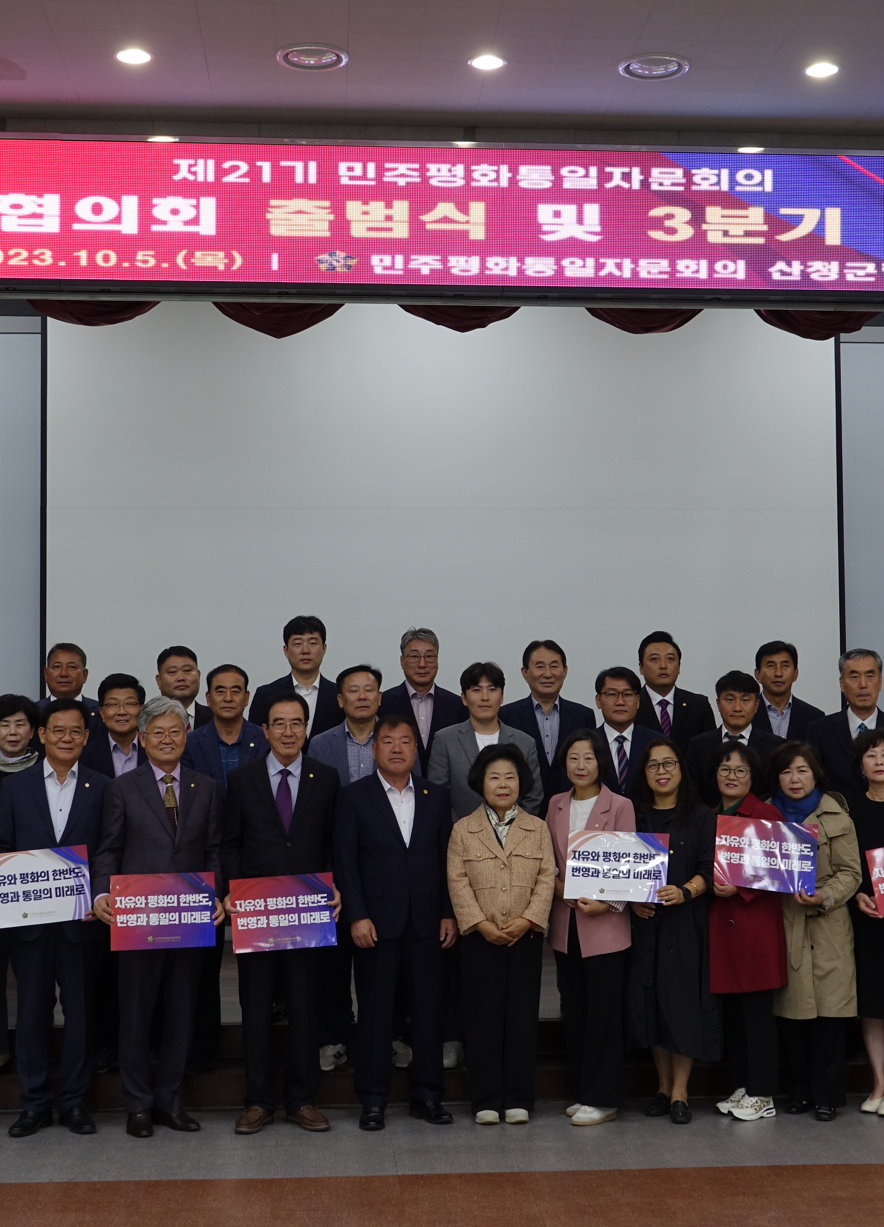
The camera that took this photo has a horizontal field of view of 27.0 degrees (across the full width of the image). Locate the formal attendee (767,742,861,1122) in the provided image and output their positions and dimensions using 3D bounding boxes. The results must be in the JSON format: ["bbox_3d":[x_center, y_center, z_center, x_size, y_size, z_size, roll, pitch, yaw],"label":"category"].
[{"bbox_3d":[1.557,1.315,7.739,0.470,1.551,0.370,-1,-3,17],"label":"formal attendee"}]

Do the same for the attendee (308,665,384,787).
[{"bbox_3d":[-0.348,1.089,8.021,0.490,1.739,0.320,0,-3,-3],"label":"attendee"}]

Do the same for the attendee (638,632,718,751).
[{"bbox_3d":[1.039,0.967,8.490,0.520,1.767,0.330,0,-3,3],"label":"attendee"}]

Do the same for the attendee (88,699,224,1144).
[{"bbox_3d":[-1.135,1.202,7.360,0.530,1.728,0.400,0,-3,-10],"label":"attendee"}]

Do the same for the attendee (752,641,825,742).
[{"bbox_3d":[1.550,0.990,8.530,0.510,1.724,0.330,0,-3,6],"label":"attendee"}]

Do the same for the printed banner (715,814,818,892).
[{"bbox_3d":[1.330,0.989,7.530,0.415,0.294,0.030,5,-13,8],"label":"printed banner"}]

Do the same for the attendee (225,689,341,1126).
[{"bbox_3d":[-0.658,1.202,7.550,0.490,1.765,0.380,0,-3,-5],"label":"attendee"}]

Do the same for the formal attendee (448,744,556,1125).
[{"bbox_3d":[0.255,1.310,7.624,0.450,1.538,0.320,0,-3,-2],"label":"formal attendee"}]

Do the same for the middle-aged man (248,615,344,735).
[{"bbox_3d":[-0.667,0.923,8.372,0.510,1.823,0.310,0,-3,0],"label":"middle-aged man"}]

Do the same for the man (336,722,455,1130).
[{"bbox_3d":[-0.188,1.253,7.620,0.500,1.669,0.340,0,-3,-6],"label":"man"}]

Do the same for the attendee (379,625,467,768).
[{"bbox_3d":[-0.082,0.958,8.440,0.520,1.782,0.330,0,-3,-2],"label":"attendee"}]

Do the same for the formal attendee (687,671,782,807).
[{"bbox_3d":[1.295,1.107,8.103,0.480,1.707,0.320,0,-3,6],"label":"formal attendee"}]

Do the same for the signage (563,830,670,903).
[{"bbox_3d":[0.707,1.022,7.420,0.420,0.297,0.025,2,-13,2],"label":"signage"}]

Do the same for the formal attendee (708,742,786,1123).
[{"bbox_3d":[1.284,1.309,7.648,0.400,1.539,0.350,-2,-3,25],"label":"formal attendee"}]

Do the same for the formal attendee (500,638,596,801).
[{"bbox_3d":[0.488,0.979,8.428,0.490,1.715,0.310,0,-3,0],"label":"formal attendee"}]

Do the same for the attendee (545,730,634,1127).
[{"bbox_3d":[0.604,1.277,7.530,0.410,1.592,0.360,-1,-3,13],"label":"attendee"}]

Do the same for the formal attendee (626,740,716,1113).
[{"bbox_3d":[0.955,1.297,7.614,0.430,1.561,0.360,-1,-3,15],"label":"formal attendee"}]

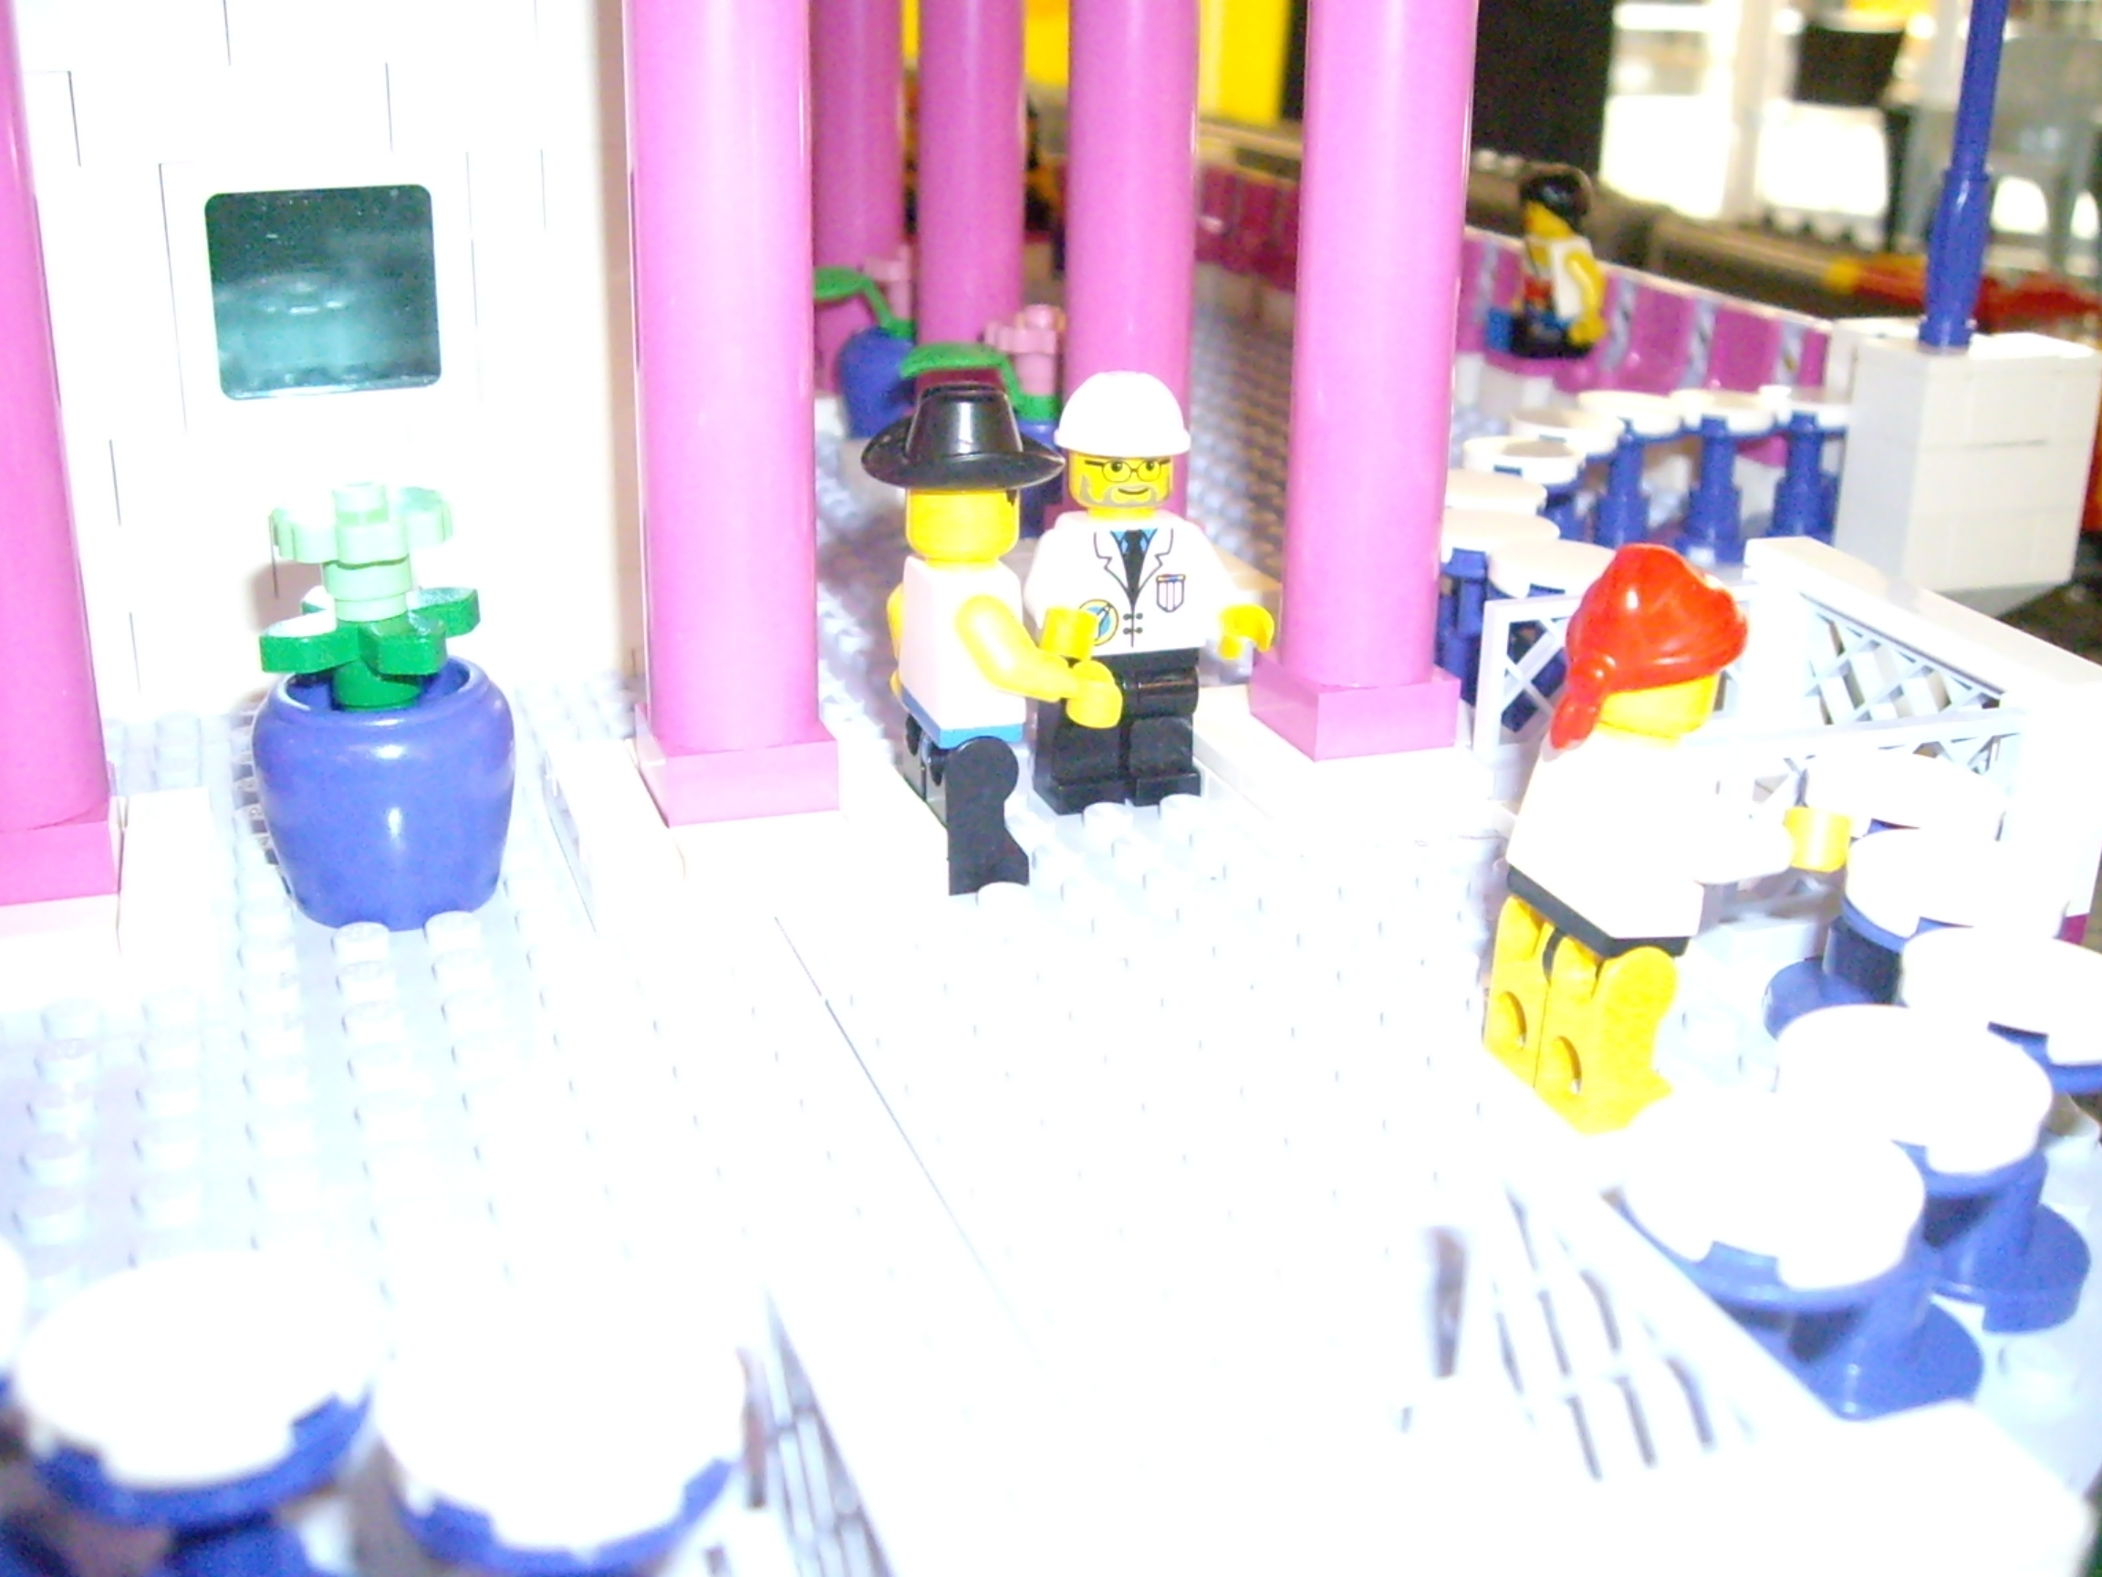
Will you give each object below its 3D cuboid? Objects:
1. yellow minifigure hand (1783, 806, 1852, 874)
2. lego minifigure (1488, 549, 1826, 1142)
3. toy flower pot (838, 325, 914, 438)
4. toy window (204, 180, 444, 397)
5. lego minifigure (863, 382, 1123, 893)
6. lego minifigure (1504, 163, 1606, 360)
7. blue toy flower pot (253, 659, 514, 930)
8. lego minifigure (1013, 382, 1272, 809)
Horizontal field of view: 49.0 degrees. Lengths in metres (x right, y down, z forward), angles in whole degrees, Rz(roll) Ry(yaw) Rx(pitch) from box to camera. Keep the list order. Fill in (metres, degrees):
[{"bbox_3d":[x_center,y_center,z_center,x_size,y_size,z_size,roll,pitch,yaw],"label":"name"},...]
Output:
[{"bbox_3d":[0.055,0.003,0.167,0.006,0.005,0.005,-6,22,-19],"label":"yellow minifigure hand"},{"bbox_3d":[0.045,0.002,0.174,0.021,0.043,0.024,-6,22,-19],"label":"lego minifigure"},{"bbox_3d":[-0.025,-0.067,0.393,0.022,0.020,0.022,1,21,-1],"label":"toy flower pot"},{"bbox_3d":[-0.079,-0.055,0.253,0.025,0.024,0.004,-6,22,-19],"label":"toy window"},{"bbox_3d":[-0.006,-0.014,0.213,0.021,0.045,0.024,-6,22,-19],"label":"lego minifigure"},{"bbox_3d":[0.090,-0.096,0.415,0.016,0.033,0.024,-6,22,-19],"label":"lego minifigure"},{"bbox_3d":[-0.059,0.000,0.206,0.022,0.020,0.022,-6,22,-19],"label":"blue toy flower pot"},{"bbox_3d":[0.009,-0.018,0.226,0.025,0.043,0.018,-6,22,-19],"label":"lego minifigure"}]

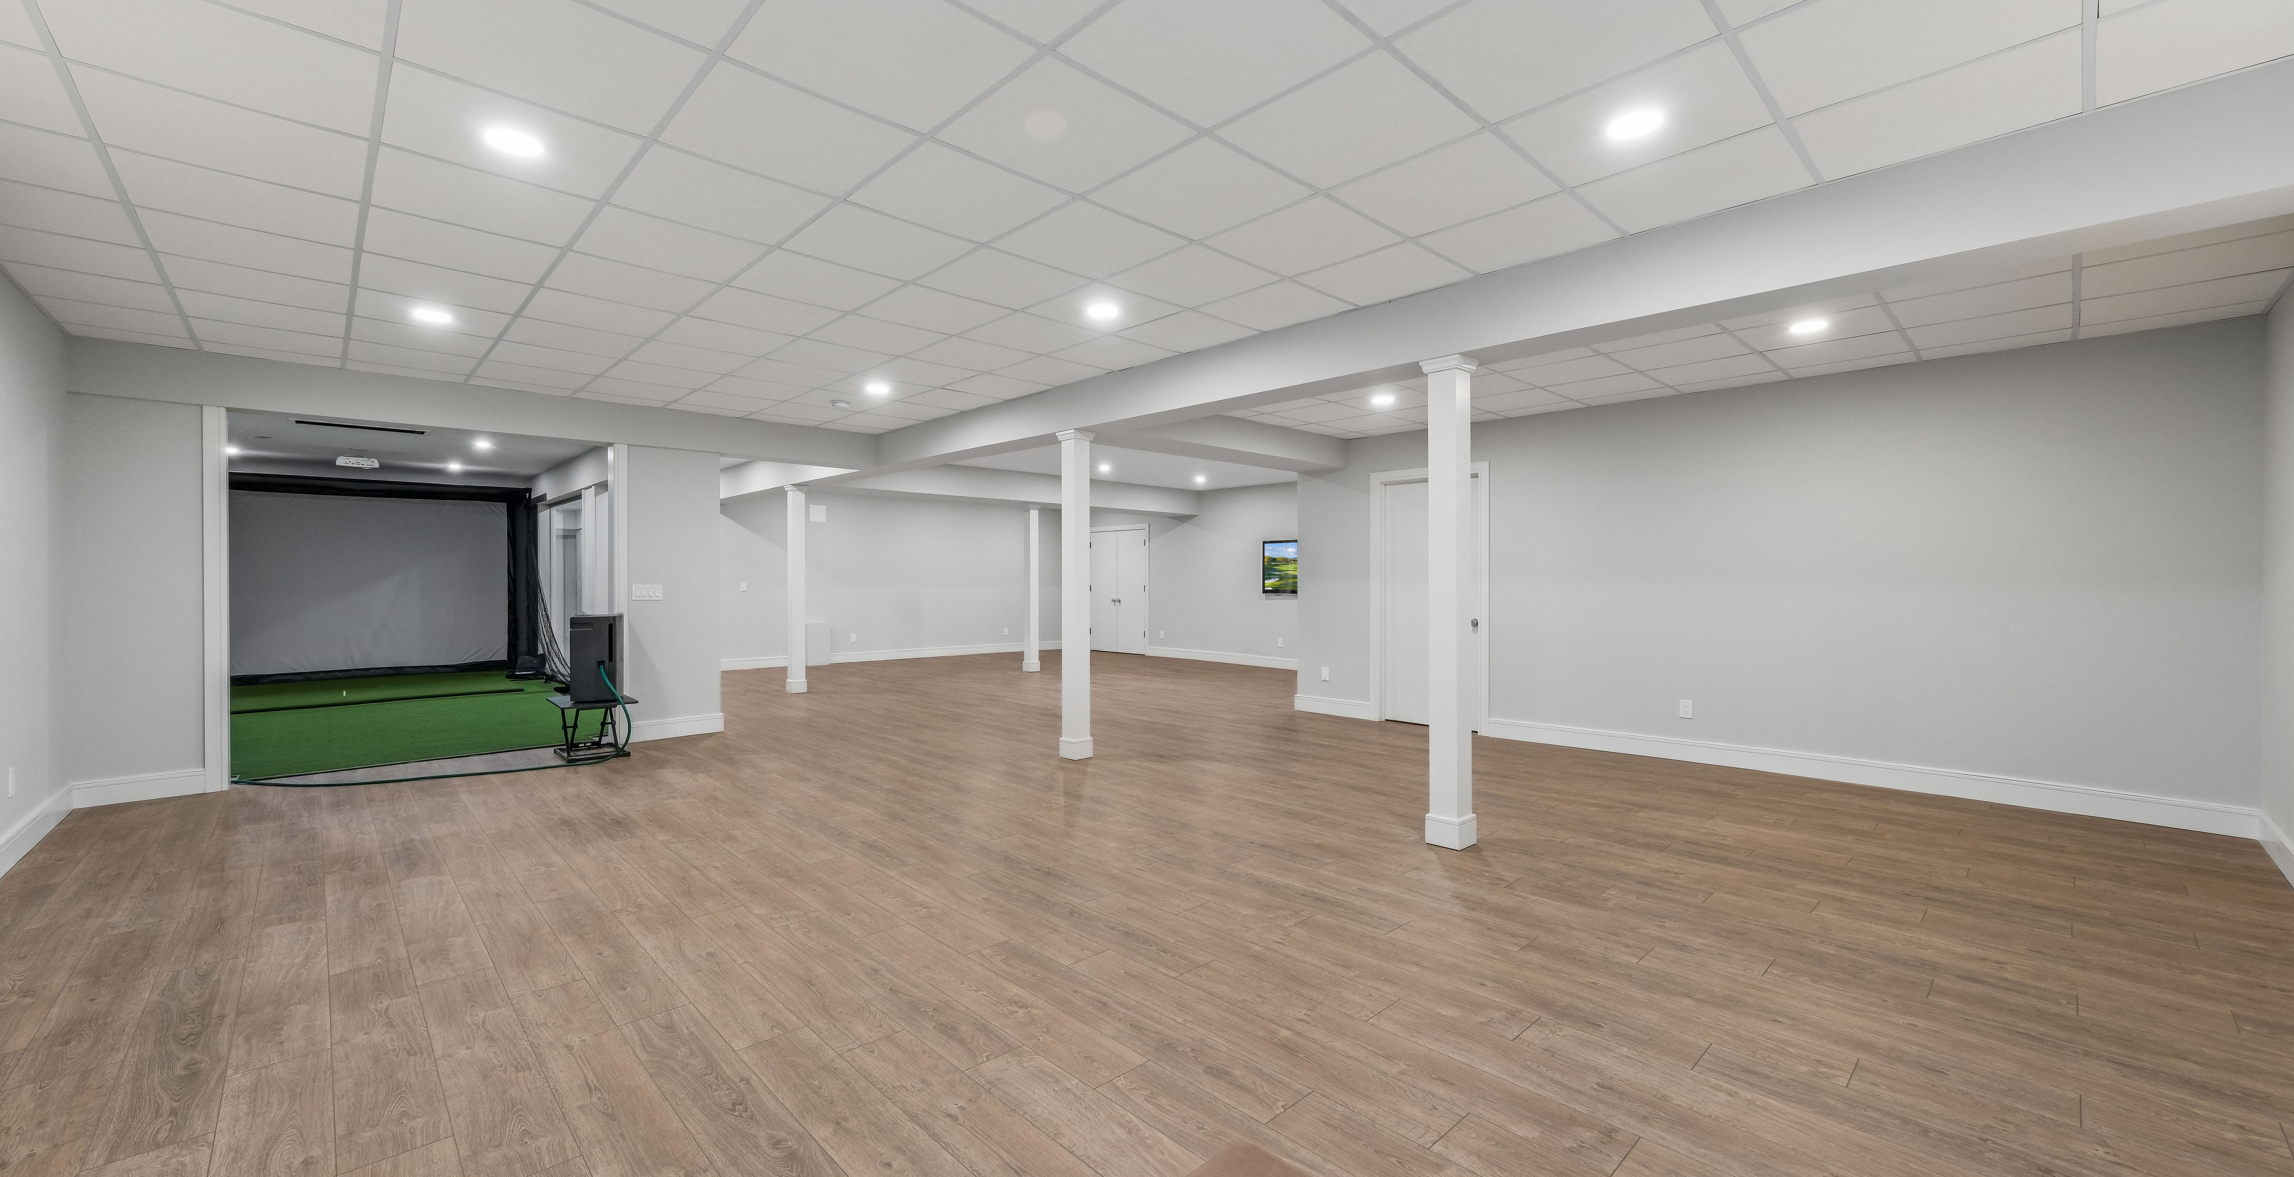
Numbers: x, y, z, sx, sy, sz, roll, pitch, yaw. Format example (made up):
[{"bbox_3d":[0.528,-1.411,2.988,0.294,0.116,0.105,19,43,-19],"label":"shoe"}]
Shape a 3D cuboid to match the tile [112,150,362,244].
[{"bbox_3d":[-3.294,-1.413,3.032,0.598,0.020,0.598,-1,1,-44],"label":"tile"}]

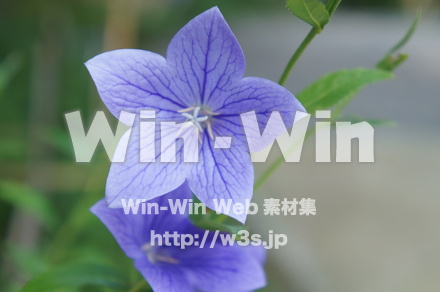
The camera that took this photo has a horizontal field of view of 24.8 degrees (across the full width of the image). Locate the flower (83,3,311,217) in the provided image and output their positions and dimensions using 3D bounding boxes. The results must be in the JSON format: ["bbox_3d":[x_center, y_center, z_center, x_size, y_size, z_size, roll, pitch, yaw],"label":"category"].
[{"bbox_3d":[-0.007,-0.009,0.300,0.065,0.064,0.024,1,3,7],"label":"flower"}]

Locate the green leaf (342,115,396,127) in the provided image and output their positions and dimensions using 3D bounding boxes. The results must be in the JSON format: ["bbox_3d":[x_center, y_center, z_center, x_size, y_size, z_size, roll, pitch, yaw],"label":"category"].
[{"bbox_3d":[0.051,-0.009,0.345,0.021,0.004,0.009,2,17,-15],"label":"green leaf"}]

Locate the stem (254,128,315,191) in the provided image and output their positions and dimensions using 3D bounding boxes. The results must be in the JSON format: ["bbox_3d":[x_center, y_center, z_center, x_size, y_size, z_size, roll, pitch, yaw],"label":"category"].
[{"bbox_3d":[0.022,0.004,0.335,0.003,0.030,0.003,44,-3,1],"label":"stem"}]

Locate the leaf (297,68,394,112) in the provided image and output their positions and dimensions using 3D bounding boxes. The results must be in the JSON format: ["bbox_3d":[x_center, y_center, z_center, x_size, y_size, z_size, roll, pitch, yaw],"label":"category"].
[{"bbox_3d":[0.042,-0.017,0.328,0.036,0.006,0.013,-22,48,-12],"label":"leaf"}]

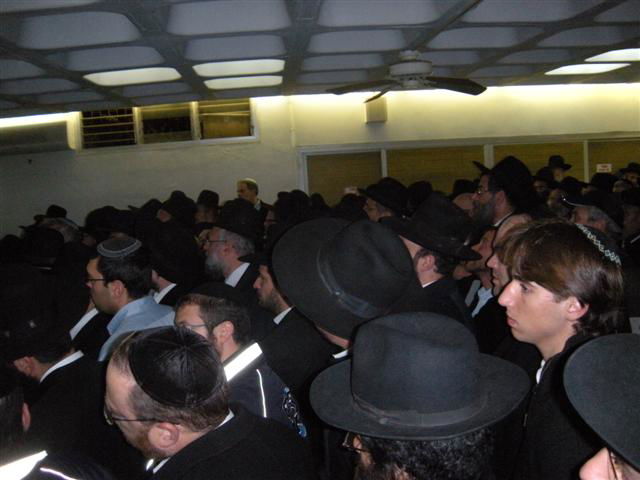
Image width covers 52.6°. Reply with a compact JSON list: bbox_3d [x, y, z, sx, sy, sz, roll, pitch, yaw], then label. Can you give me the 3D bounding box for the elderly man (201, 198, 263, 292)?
[{"bbox_3d":[-0.325,0.690,2.830,0.360,1.720,0.500,-2,7,12],"label":"elderly man"}]

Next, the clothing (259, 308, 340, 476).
[{"bbox_3d":[-0.075,0.580,2.120,0.320,0.750,0.480,-1,7,15],"label":"clothing"}]

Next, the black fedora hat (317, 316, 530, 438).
[{"bbox_3d":[0.149,0.196,1.030,0.350,0.147,0.315,2,9,38],"label":"black fedora hat"}]

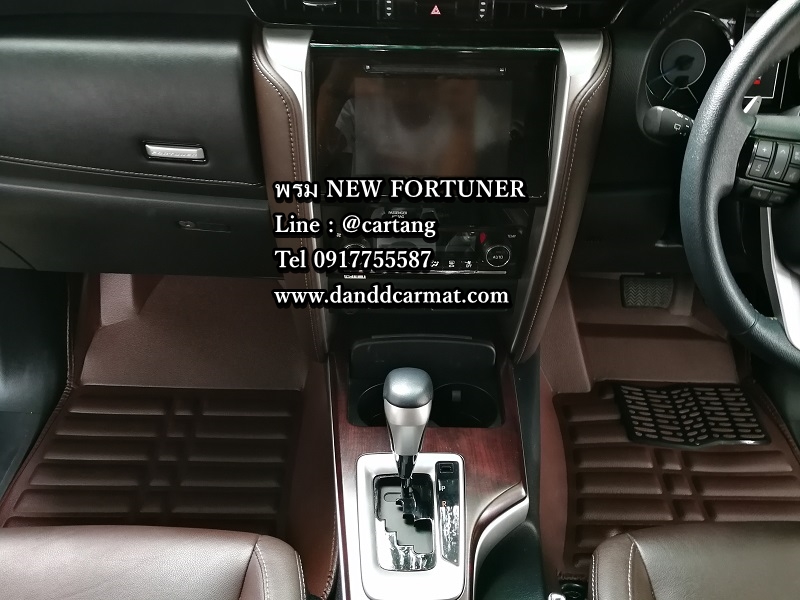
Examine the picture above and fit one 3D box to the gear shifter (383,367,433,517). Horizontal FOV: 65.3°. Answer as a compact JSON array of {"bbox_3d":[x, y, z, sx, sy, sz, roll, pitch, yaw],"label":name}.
[{"bbox_3d":[0.009,0.142,0.635,0.049,0.152,0.055,1,28,0],"label":"gear shifter"}]

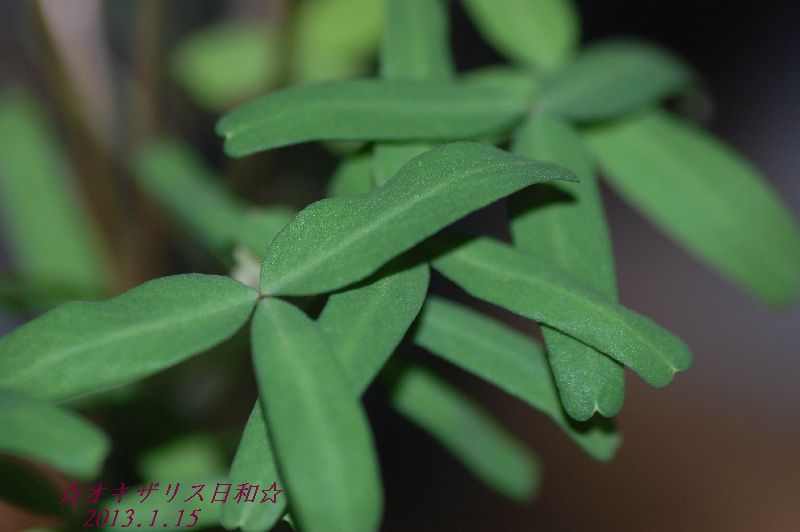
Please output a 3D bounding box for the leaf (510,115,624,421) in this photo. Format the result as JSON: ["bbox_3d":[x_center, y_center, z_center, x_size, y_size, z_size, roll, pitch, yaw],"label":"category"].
[{"bbox_3d":[0.019,0.000,0.344,0.011,0.004,0.037,-7,66,-2],"label":"leaf"}]

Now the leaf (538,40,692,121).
[{"bbox_3d":[0.027,-0.023,0.366,0.009,0.004,0.029,29,29,30],"label":"leaf"}]

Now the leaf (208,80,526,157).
[{"bbox_3d":[-0.002,-0.017,0.348,0.037,0.004,0.009,-4,41,-14],"label":"leaf"}]

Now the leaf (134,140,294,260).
[{"bbox_3d":[-0.023,-0.008,0.361,0.009,0.004,0.026,-22,38,-27],"label":"leaf"}]

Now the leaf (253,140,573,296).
[{"bbox_3d":[0.002,-0.005,0.332,0.036,0.005,0.011,-23,49,-5],"label":"leaf"}]

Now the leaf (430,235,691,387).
[{"bbox_3d":[0.017,0.005,0.338,0.032,0.004,0.009,25,46,14],"label":"leaf"}]

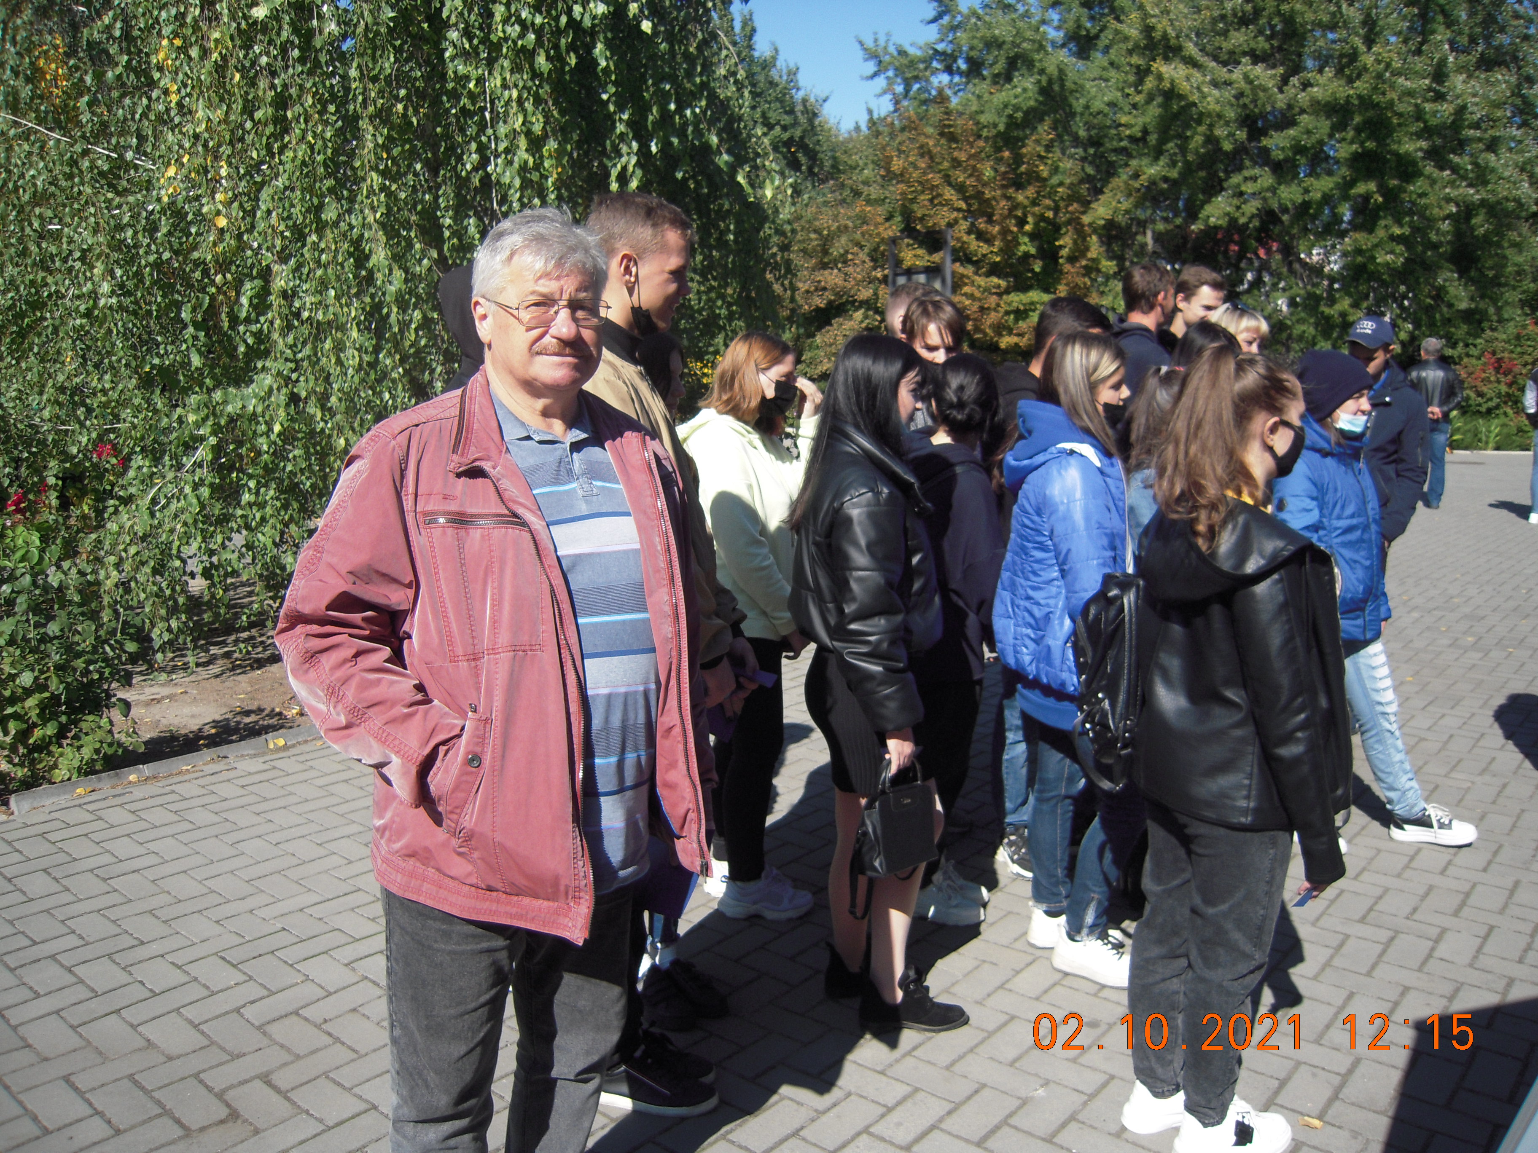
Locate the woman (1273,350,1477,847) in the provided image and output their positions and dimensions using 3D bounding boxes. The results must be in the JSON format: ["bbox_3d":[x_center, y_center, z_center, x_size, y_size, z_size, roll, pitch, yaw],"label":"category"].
[{"bbox_3d":[1.913,0.084,3.997,0.580,1.599,0.500,7,12,31],"label":"woman"}]

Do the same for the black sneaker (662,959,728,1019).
[{"bbox_3d":[-0.190,1.004,3.115,0.100,0.100,0.265,-8,13,-39],"label":"black sneaker"}]

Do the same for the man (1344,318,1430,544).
[{"bbox_3d":[2.513,-0.202,5.195,0.380,1.742,0.520,-6,12,-32],"label":"man"}]

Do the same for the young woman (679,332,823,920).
[{"bbox_3d":[-0.053,0.136,3.542,0.420,1.633,0.460,0,10,-2],"label":"young woman"}]

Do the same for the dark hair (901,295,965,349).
[{"bbox_3d":[0.497,-0.748,3.776,0.200,0.210,0.230,-3,11,-16],"label":"dark hair"}]

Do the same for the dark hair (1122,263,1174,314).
[{"bbox_3d":[1.351,-1.022,4.420,0.195,0.190,0.165,-3,10,-16],"label":"dark hair"}]

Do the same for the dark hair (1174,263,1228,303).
[{"bbox_3d":[1.530,-1.027,4.420,0.165,0.160,0.190,-7,12,-36],"label":"dark hair"}]

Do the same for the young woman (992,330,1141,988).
[{"bbox_3d":[0.785,0.215,3.158,0.410,1.650,0.460,2,10,9],"label":"young woman"}]

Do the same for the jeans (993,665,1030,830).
[{"bbox_3d":[0.862,0.381,3.849,0.270,0.900,0.360,2,10,12],"label":"jeans"}]

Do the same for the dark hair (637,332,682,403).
[{"bbox_3d":[-0.306,-0.499,3.120,0.210,0.250,0.180,3,10,13],"label":"dark hair"}]

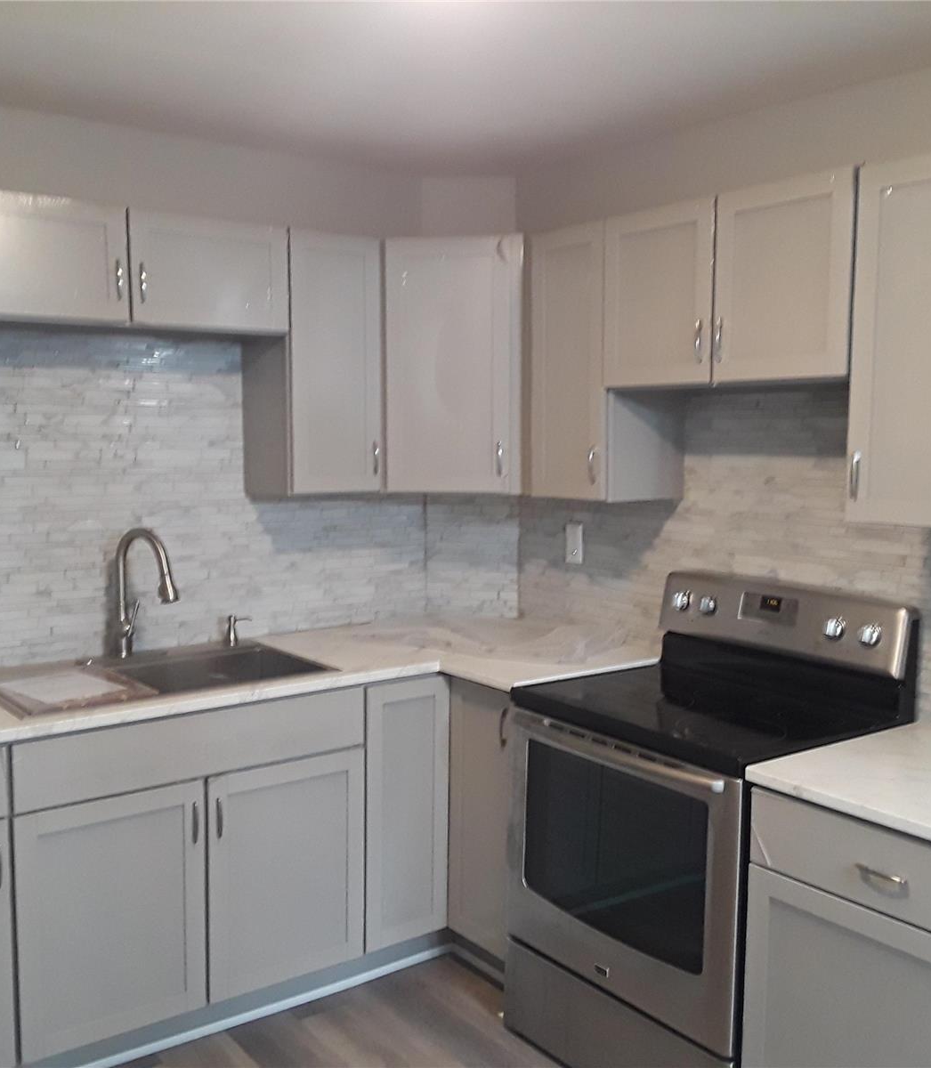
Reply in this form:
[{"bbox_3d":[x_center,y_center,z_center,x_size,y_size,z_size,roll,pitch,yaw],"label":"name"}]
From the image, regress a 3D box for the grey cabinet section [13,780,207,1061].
[{"bbox_3d":[-1.012,0.894,3.023,0.459,0.584,0.600,-4,7,-35],"label":"grey cabinet section"}]

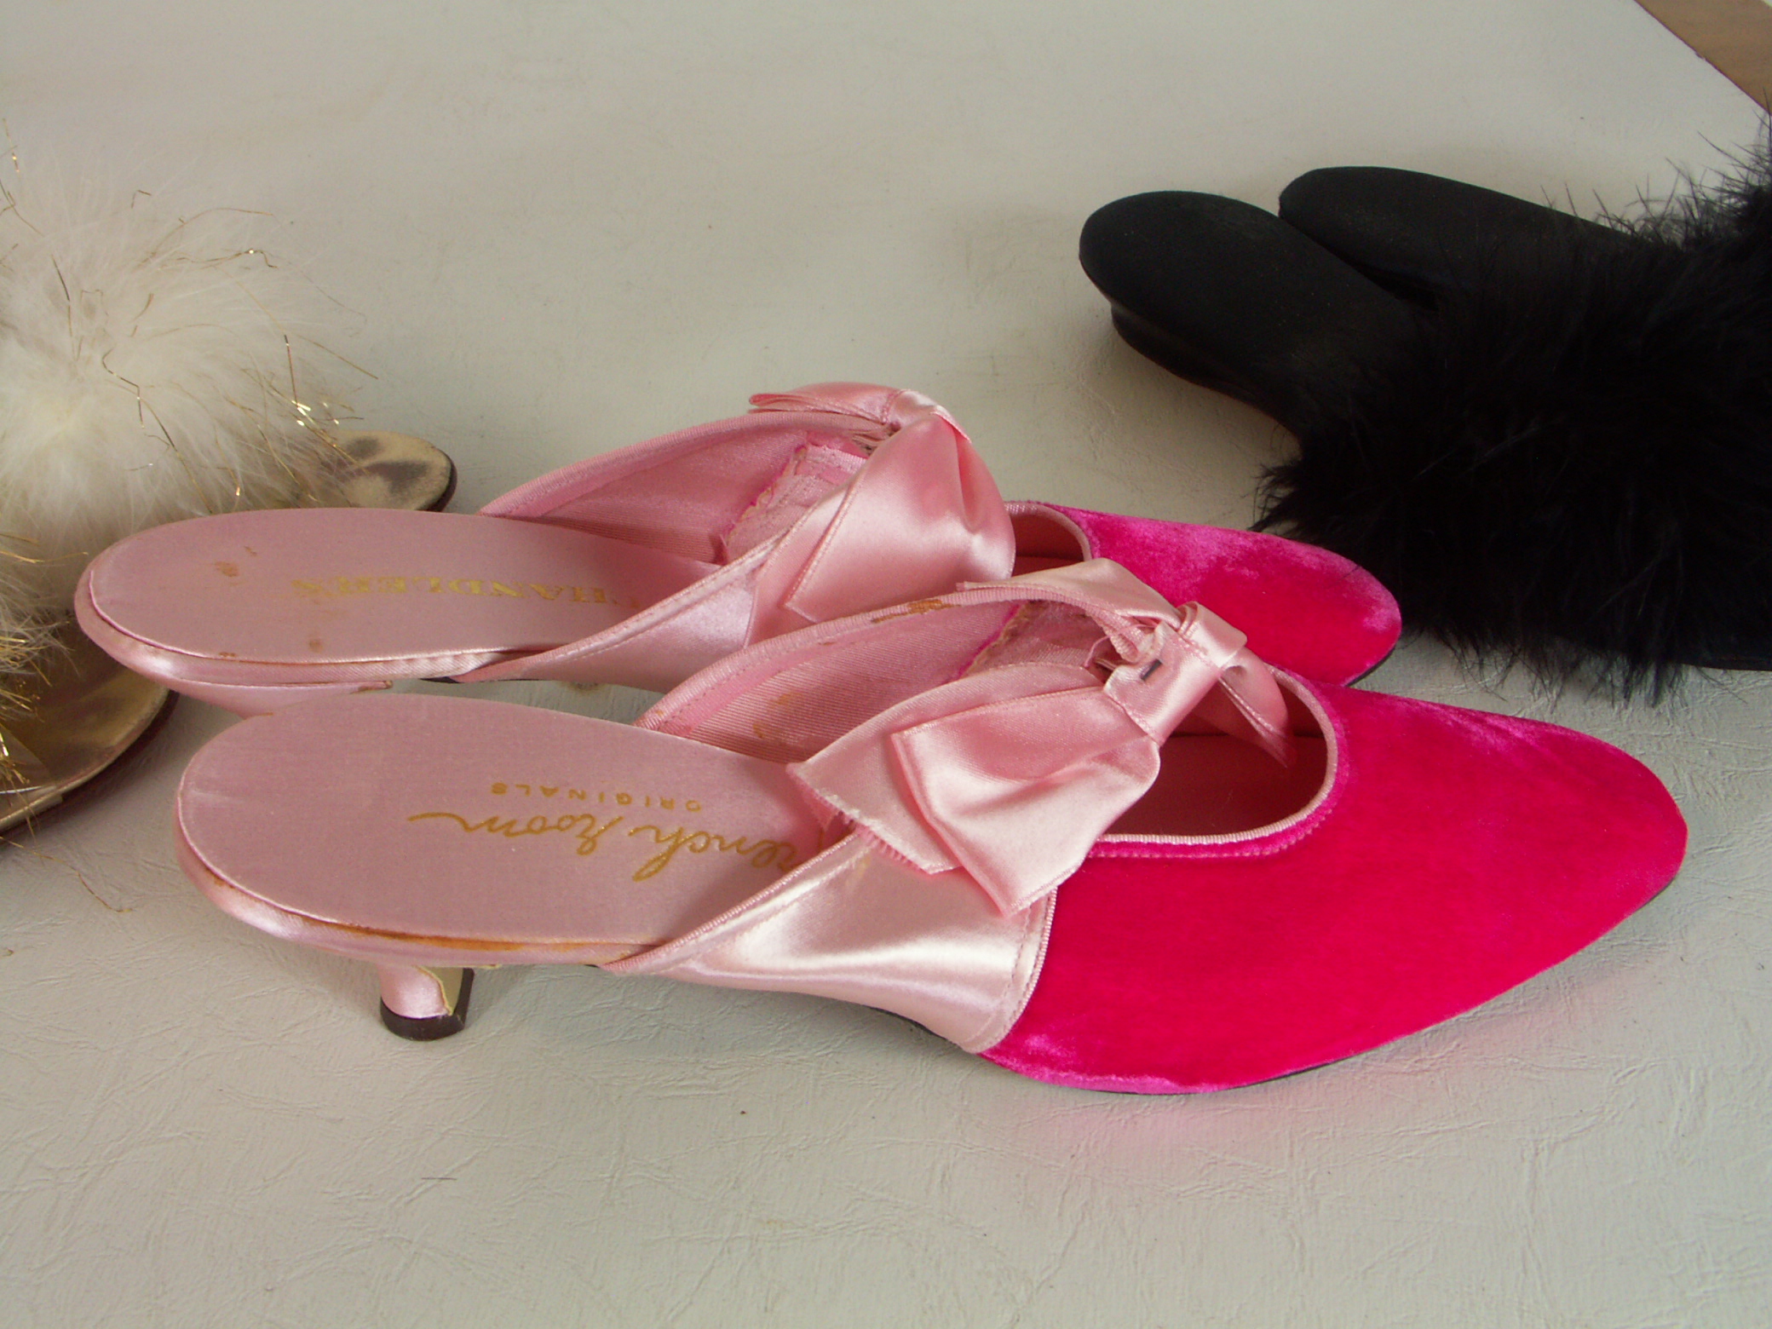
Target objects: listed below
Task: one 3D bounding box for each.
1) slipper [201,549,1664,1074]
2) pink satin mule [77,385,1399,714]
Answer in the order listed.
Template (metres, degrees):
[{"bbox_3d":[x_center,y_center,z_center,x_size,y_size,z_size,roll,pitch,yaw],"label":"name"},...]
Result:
[{"bbox_3d":[0.017,0.020,0.278,0.250,0.078,0.078,-4,38,-5],"label":"slipper"},{"bbox_3d":[-0.021,-0.019,0.328,0.250,0.078,0.078,-5,38,-5],"label":"pink satin mule"}]

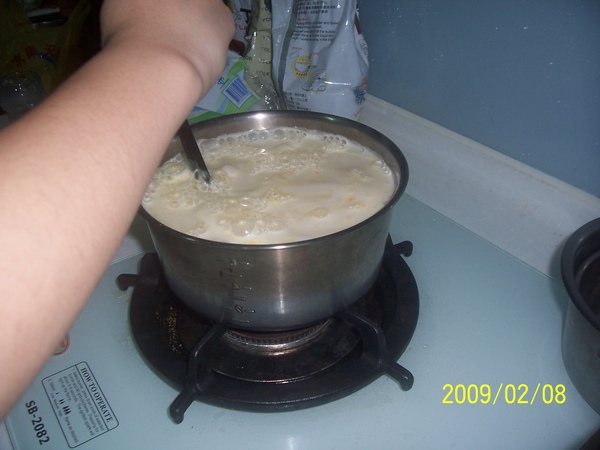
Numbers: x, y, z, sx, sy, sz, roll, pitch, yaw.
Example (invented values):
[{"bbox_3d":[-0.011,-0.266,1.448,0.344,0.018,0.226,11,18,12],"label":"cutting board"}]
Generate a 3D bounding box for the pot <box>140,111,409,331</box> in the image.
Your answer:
[{"bbox_3d":[-0.021,-0.004,0.479,0.207,0.099,0.207,0,35,0],"label":"pot"}]

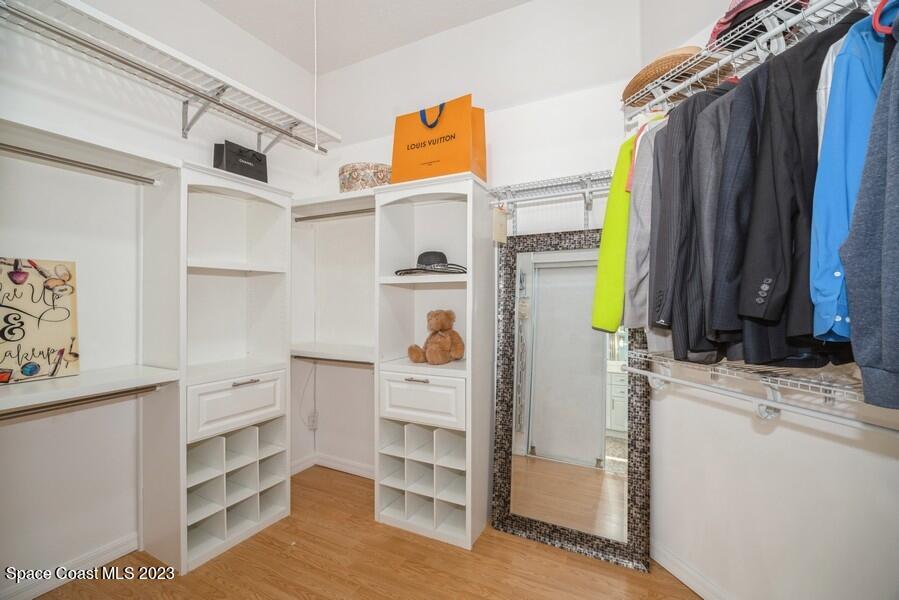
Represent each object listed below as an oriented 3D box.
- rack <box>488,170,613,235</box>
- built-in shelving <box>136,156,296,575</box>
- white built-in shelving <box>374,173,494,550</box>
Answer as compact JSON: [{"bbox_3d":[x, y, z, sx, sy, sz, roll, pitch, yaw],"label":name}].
[{"bbox_3d":[0.586,-0.490,1.937,0.735,0.168,0.305,0,-1,27],"label":"rack"},{"bbox_3d":[-1.258,0.314,2.063,0.392,1.899,0.589,0,-1,28],"label":"built-in shelving"},{"bbox_3d":[-0.071,0.314,2.204,0.589,1.899,0.405,0,-1,26],"label":"white built-in shelving"}]

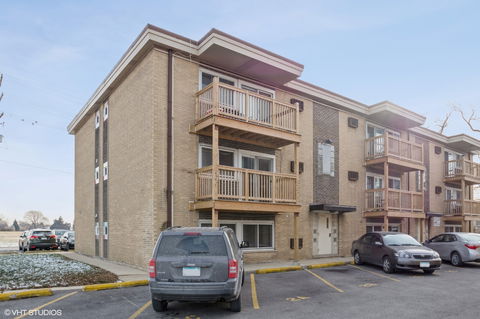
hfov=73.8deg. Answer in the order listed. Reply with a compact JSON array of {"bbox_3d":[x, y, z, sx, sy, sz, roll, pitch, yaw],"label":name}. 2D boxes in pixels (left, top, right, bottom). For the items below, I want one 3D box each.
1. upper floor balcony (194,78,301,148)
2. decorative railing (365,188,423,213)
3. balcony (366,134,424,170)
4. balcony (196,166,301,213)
[{"bbox_3d":[0.465,-1.597,12.479,4.250,1.600,1.400,8,-14,-36],"label":"upper floor balcony"},{"bbox_3d":[8.816,2.355,18.291,3.850,1.143,1.300,6,-10,-36],"label":"decorative railing"},{"bbox_3d":[8.832,-0.314,18.353,3.950,1.450,1.380,6,-10,-36],"label":"balcony"},{"bbox_3d":[0.342,1.199,11.998,3.950,1.400,1.400,6,-10,-36],"label":"balcony"}]

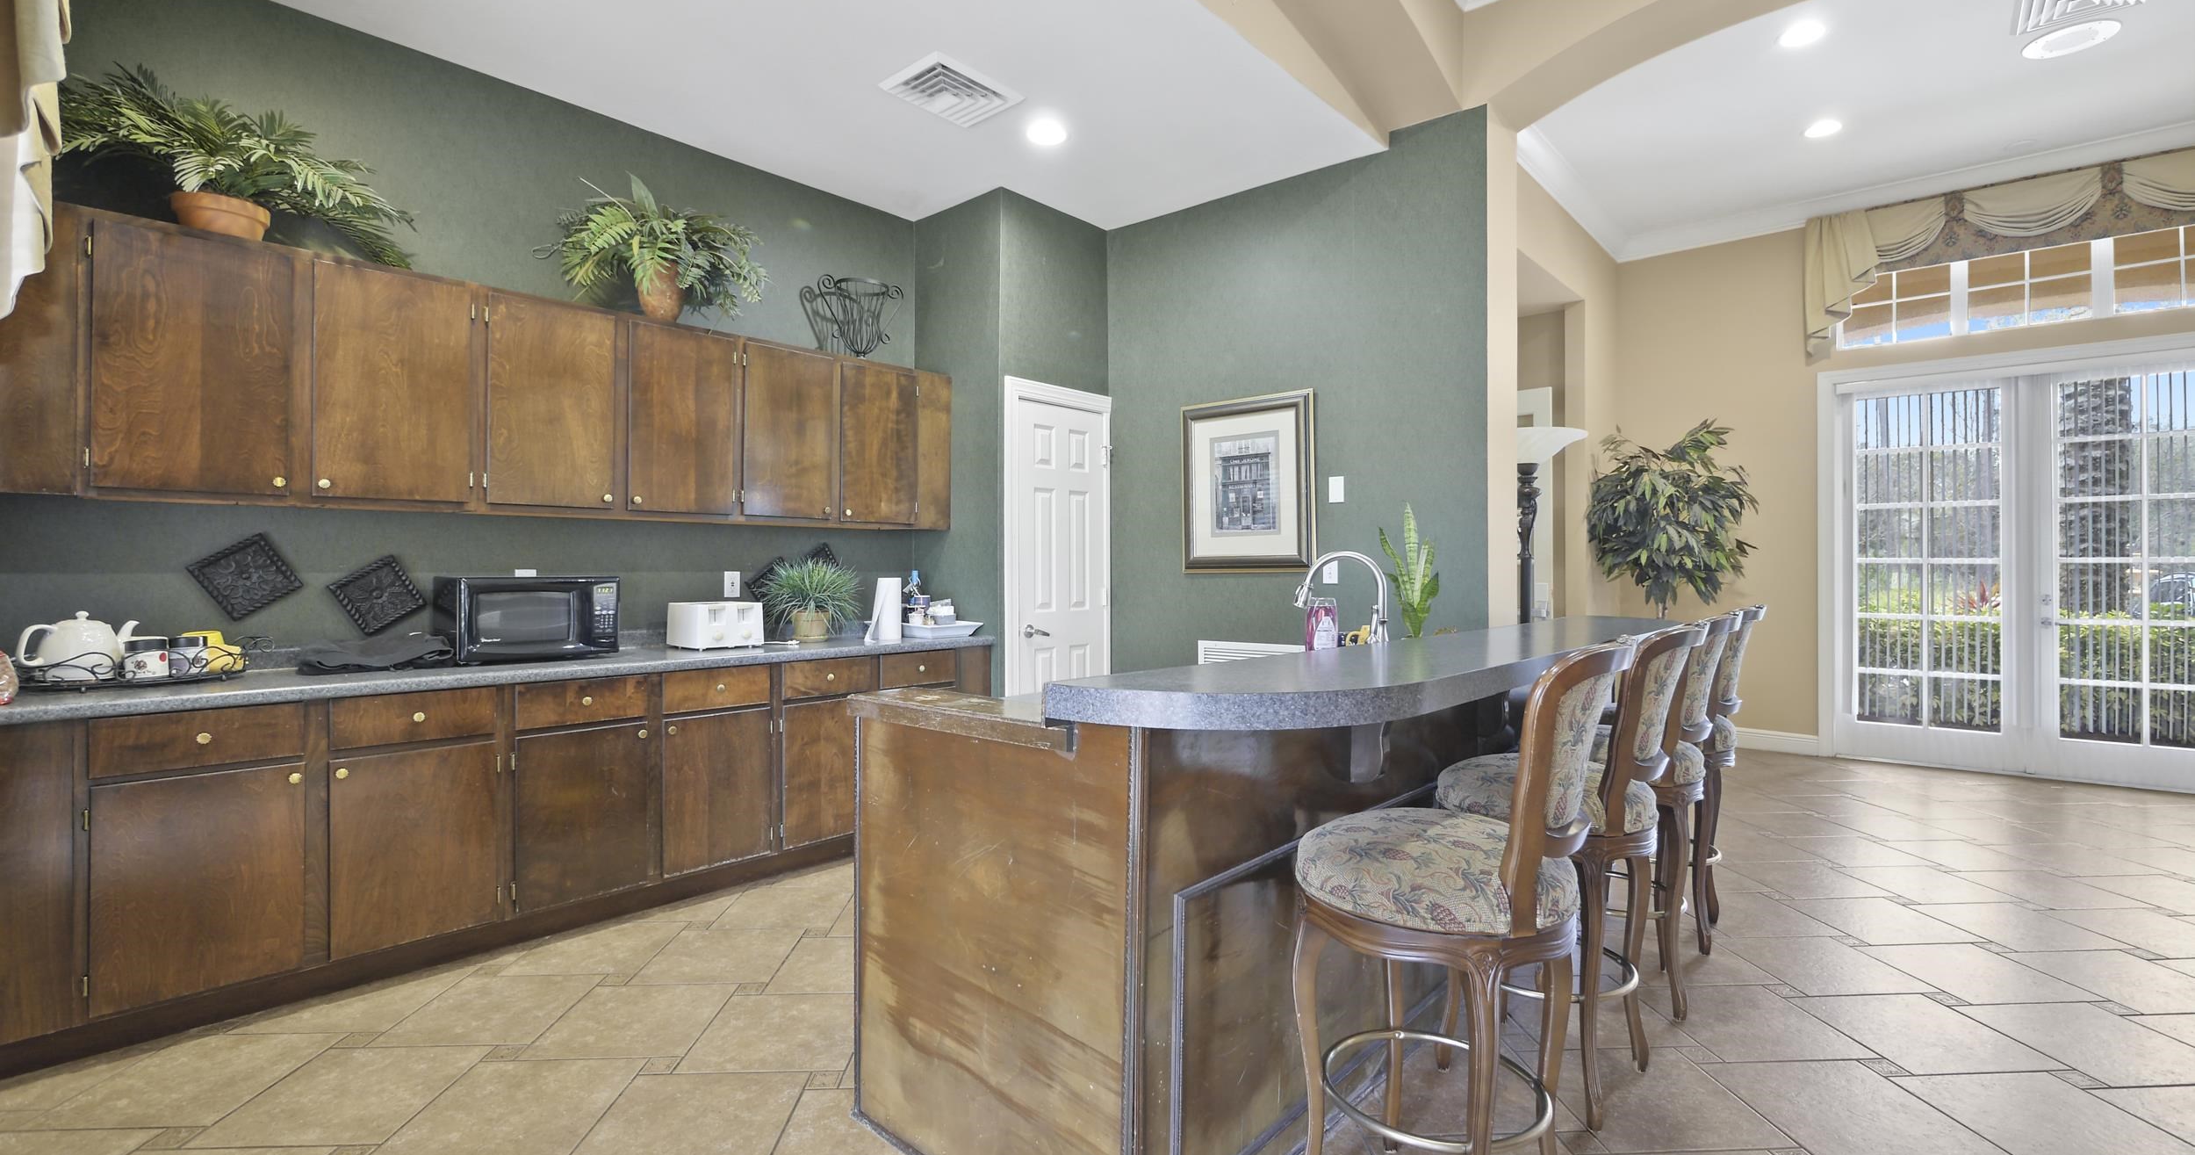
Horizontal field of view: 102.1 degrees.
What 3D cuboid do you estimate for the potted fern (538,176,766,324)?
[{"bbox_3d":[-1.694,-1.272,3.464,0.520,0.560,0.770,0,0,43],"label":"potted fern"}]

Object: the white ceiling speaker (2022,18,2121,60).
[{"bbox_3d":[4.517,-2.478,4.117,0.310,0.040,0.310,0,0,44],"label":"white ceiling speaker"}]

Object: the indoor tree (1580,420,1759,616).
[{"bbox_3d":[3.710,0.080,5.776,0.950,2.204,0.930,0,0,43],"label":"indoor tree"}]

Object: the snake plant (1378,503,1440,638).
[{"bbox_3d":[1.056,0.010,2.994,0.180,0.520,0.200,0,0,43],"label":"snake plant"}]

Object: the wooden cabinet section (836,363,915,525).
[{"bbox_3d":[-1.117,-0.608,4.203,0.320,0.720,0.405,0,0,44],"label":"wooden cabinet section"}]

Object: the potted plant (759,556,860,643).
[{"bbox_3d":[-1.271,0.090,3.906,0.420,0.370,0.440,0,0,43],"label":"potted plant"}]

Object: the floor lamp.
[{"bbox_3d":[1.910,0.260,3.956,0.480,1.860,0.480,0,0,43],"label":"floor lamp"}]

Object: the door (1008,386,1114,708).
[{"bbox_3d":[-0.198,0.116,4.494,0.100,2.143,0.750,0,0,43],"label":"door"}]

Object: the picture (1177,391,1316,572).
[{"bbox_3d":[0.694,-0.429,4.185,0.720,0.820,0.045,0,0,43],"label":"picture"}]

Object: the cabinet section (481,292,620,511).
[{"bbox_3d":[-2.035,-0.603,3.252,0.320,0.720,0.405,0,0,44],"label":"cabinet section"}]

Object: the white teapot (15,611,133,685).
[{"bbox_3d":[-2.863,0.196,2.499,0.153,0.202,0.231,0,1,43],"label":"white teapot"}]

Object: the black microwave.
[{"bbox_3d":[-2.102,0.150,3.278,0.369,0.300,0.499,0,0,41],"label":"black microwave"}]

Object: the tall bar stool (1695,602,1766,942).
[{"bbox_3d":[1.940,0.642,3.020,0.566,1.108,0.488,0,1,43],"label":"tall bar stool"}]

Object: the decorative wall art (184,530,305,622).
[{"bbox_3d":[-2.654,0.001,2.775,0.025,0.200,0.200,0,34,43],"label":"decorative wall art"}]

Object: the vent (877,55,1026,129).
[{"bbox_3d":[-0.564,-1.882,3.467,0.355,0.030,0.433,0,1,43],"label":"vent"}]

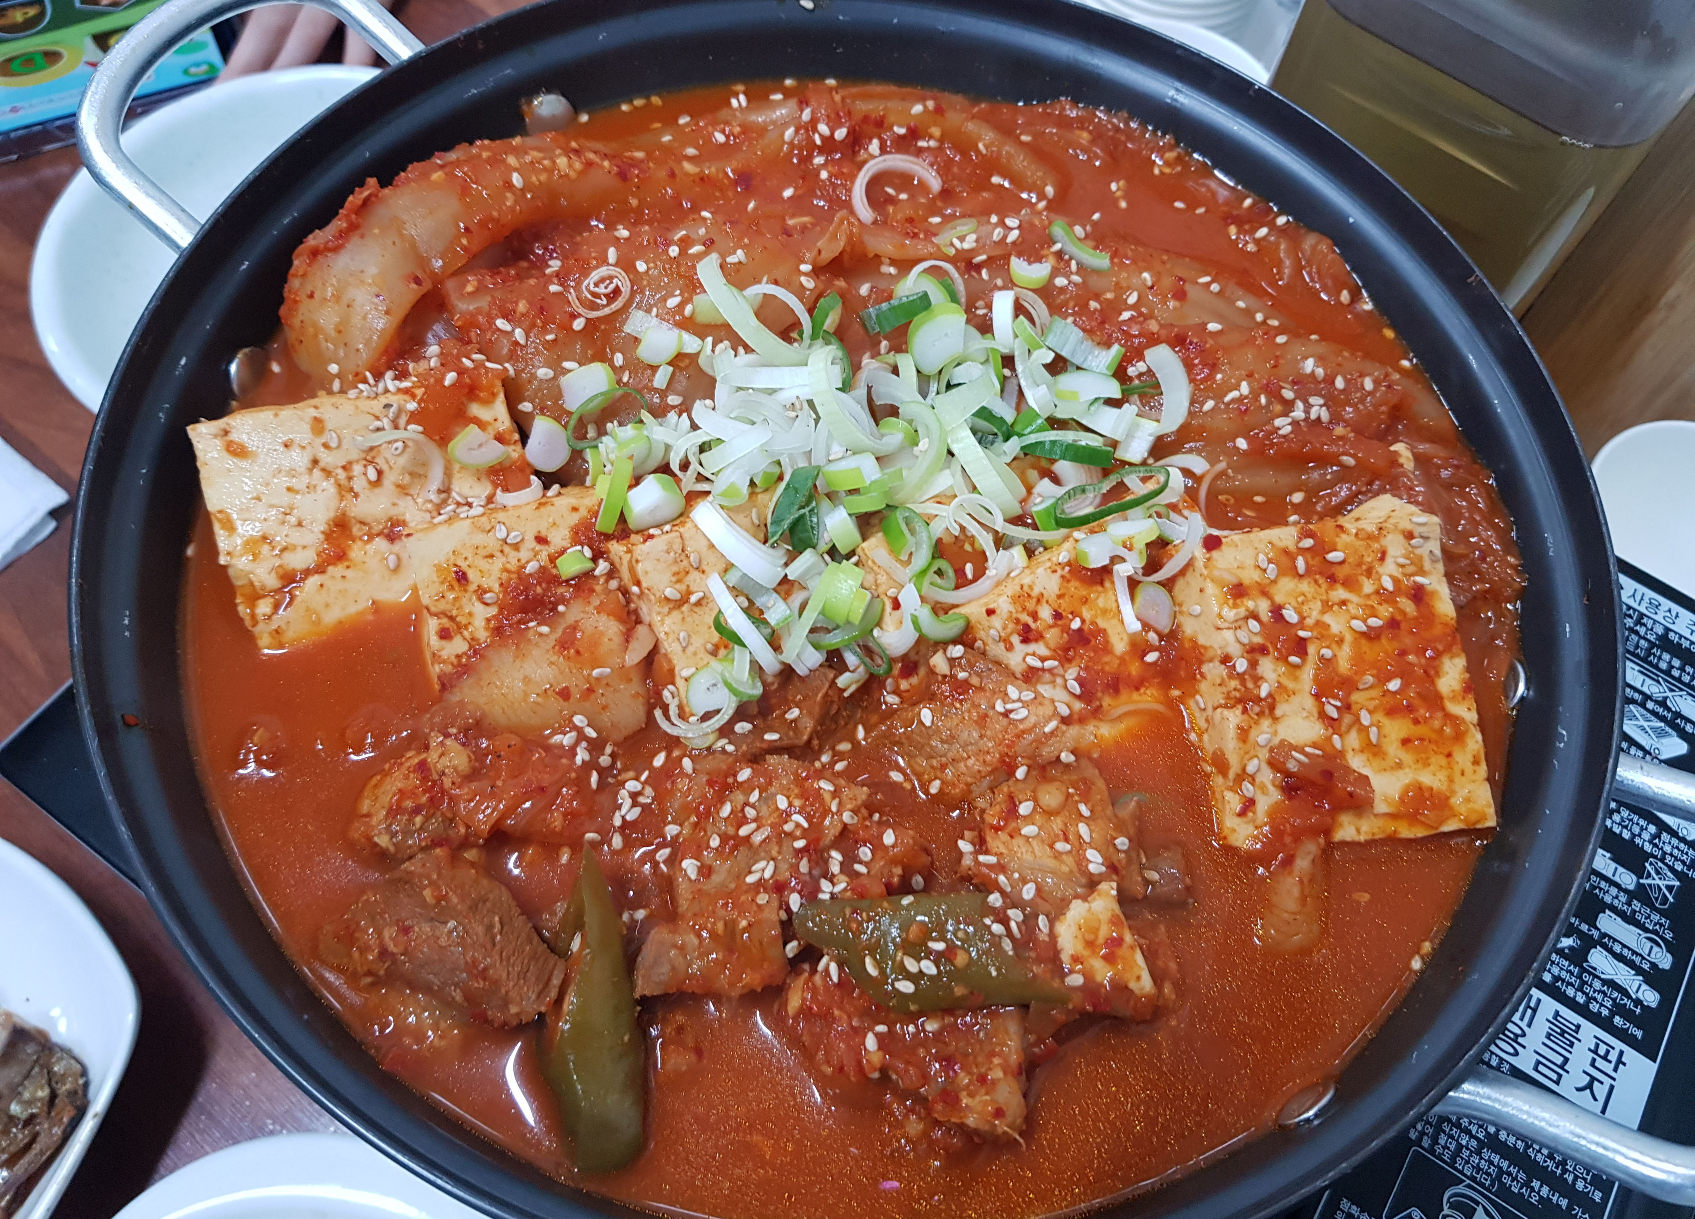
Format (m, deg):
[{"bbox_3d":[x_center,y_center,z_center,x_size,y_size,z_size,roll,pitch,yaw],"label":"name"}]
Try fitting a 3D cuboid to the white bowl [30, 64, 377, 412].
[{"bbox_3d":[-0.171,-0.104,0.419,0.164,0.043,0.164,-1,63,-5],"label":"white bowl"}]

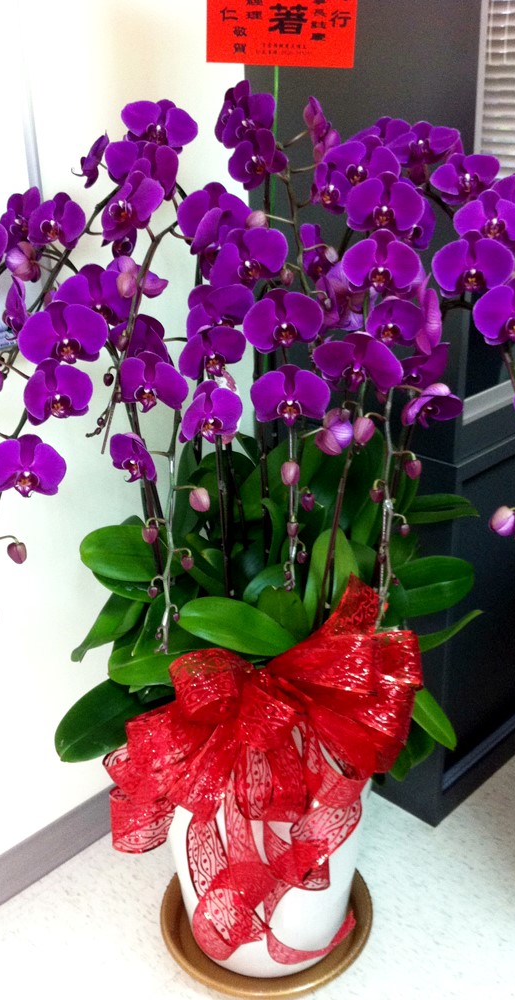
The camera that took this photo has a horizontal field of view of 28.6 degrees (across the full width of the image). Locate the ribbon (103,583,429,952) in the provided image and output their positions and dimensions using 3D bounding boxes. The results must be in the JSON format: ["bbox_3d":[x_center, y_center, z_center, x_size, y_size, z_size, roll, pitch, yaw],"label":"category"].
[{"bbox_3d":[0.009,0.409,1.450,0.410,0.580,0.260,-1,24,1],"label":"ribbon"}]

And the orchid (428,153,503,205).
[{"bbox_3d":[0.266,-0.408,1.290,0.088,0.067,0.040,-12,18,11],"label":"orchid"}]

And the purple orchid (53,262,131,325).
[{"bbox_3d":[-0.203,-0.252,1.250,0.100,0.085,0.045,-8,15,-4],"label":"purple orchid"}]

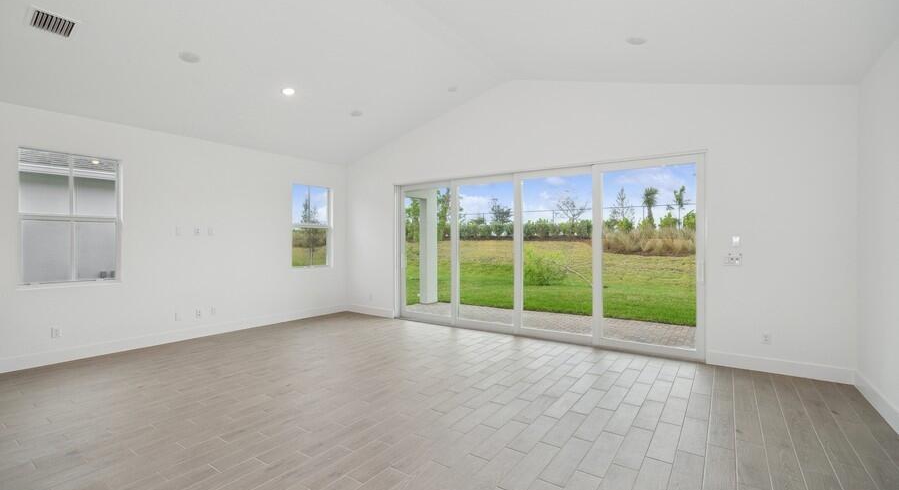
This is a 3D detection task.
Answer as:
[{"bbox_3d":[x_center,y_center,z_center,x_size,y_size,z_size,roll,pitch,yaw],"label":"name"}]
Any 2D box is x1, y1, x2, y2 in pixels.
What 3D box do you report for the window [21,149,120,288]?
[{"bbox_3d":[-4.497,-0.309,4.476,0.100,1.520,0.870,1,1,38],"label":"window"}]

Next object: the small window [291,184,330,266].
[{"bbox_3d":[-2.541,-0.328,6.934,0.100,1.500,0.850,1,1,38],"label":"small window"}]

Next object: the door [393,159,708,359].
[{"bbox_3d":[1.012,0.152,5.635,4.700,2.420,0.130,0,1,32],"label":"door"}]

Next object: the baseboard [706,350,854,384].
[{"bbox_3d":[3.496,1.306,4.034,1.210,0.152,0.018,0,1,32],"label":"baseboard"}]

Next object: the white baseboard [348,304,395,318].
[{"bbox_3d":[-1.523,1.268,7.180,1.210,0.152,0.018,0,1,32],"label":"white baseboard"}]

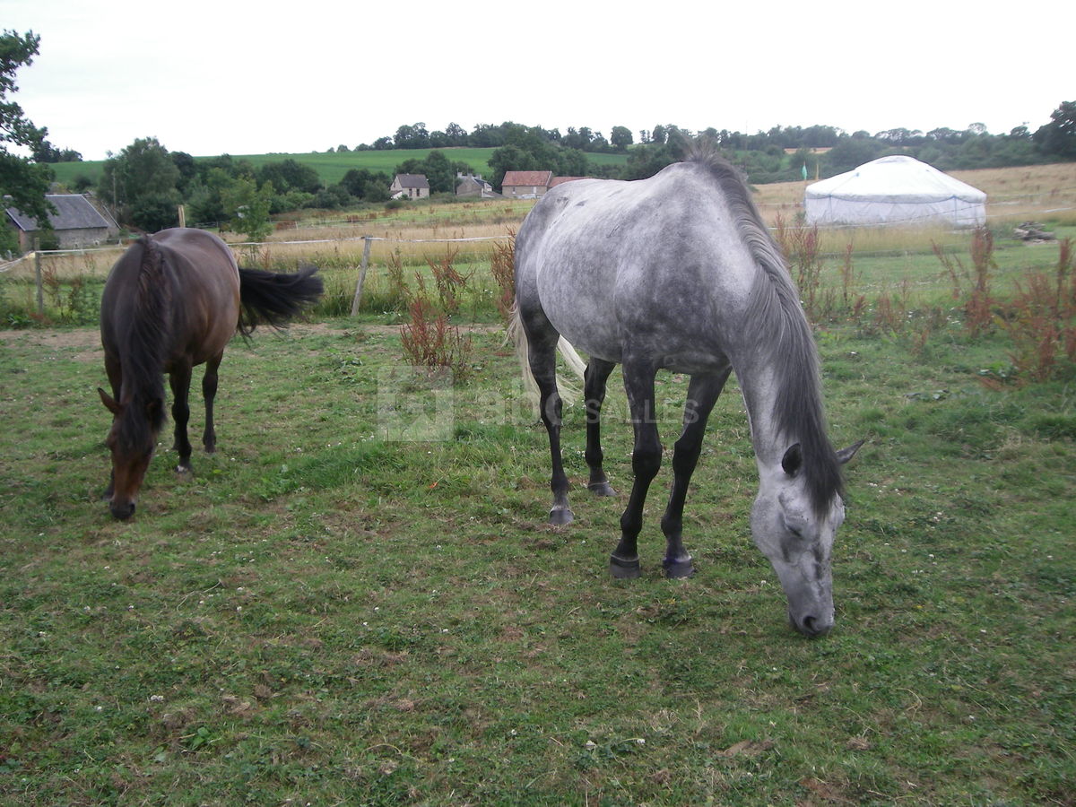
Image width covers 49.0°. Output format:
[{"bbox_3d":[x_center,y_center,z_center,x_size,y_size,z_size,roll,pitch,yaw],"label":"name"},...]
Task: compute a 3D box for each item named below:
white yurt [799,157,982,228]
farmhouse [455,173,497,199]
[{"bbox_3d":[13.803,-8.131,45.571,6.750,2.810,6.750,7,12,36],"label":"white yurt"},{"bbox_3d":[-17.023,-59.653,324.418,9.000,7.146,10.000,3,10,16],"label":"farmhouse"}]

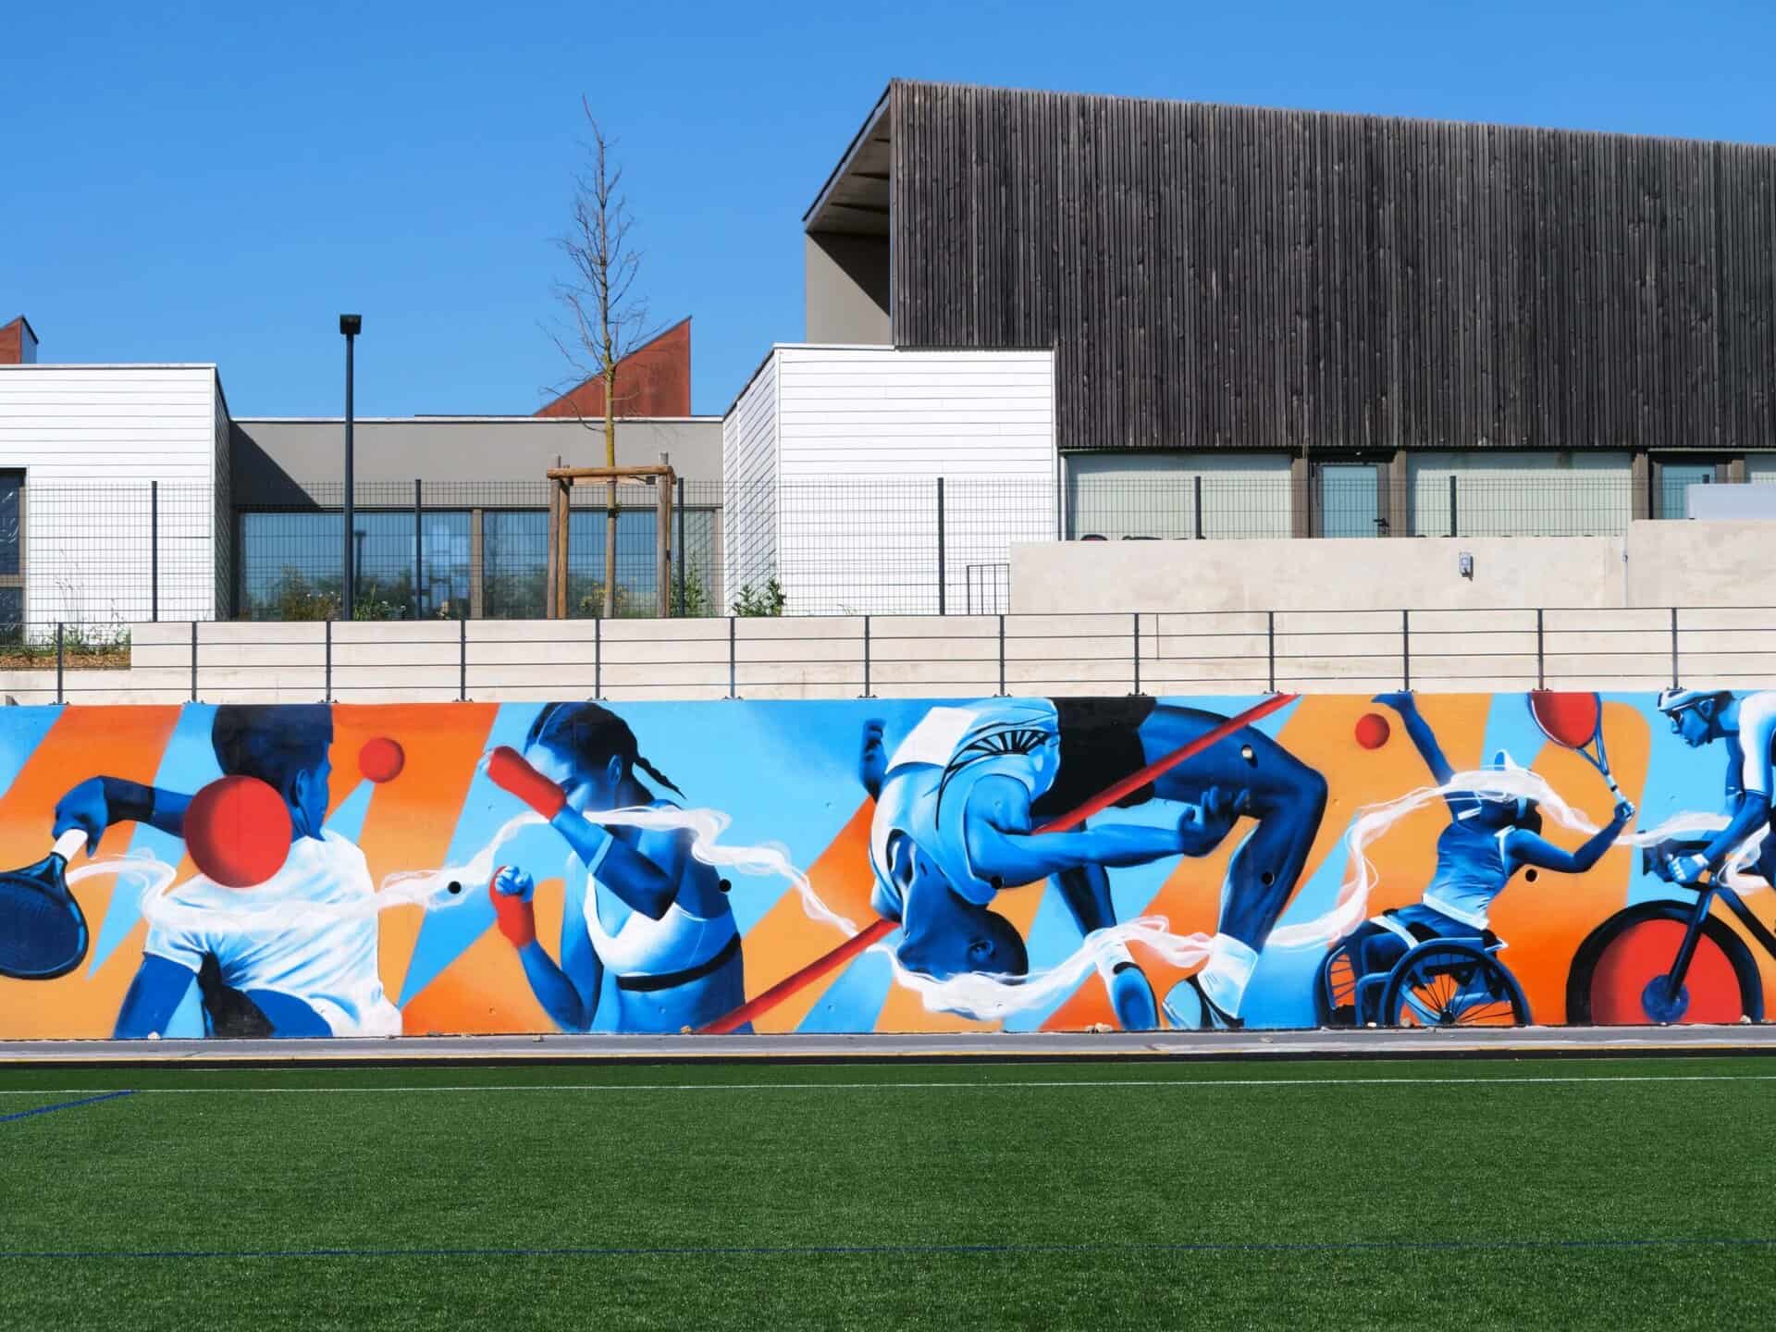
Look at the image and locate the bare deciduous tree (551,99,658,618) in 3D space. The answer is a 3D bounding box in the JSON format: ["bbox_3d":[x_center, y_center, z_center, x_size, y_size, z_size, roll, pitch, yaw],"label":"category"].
[{"bbox_3d":[-2.667,-2.725,43.500,1.080,5.200,1.080,0,-3,-6],"label":"bare deciduous tree"}]

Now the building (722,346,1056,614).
[{"bbox_3d":[-0.048,-1.856,60.157,3.400,3.650,8.400,0,-3,-6],"label":"building"}]

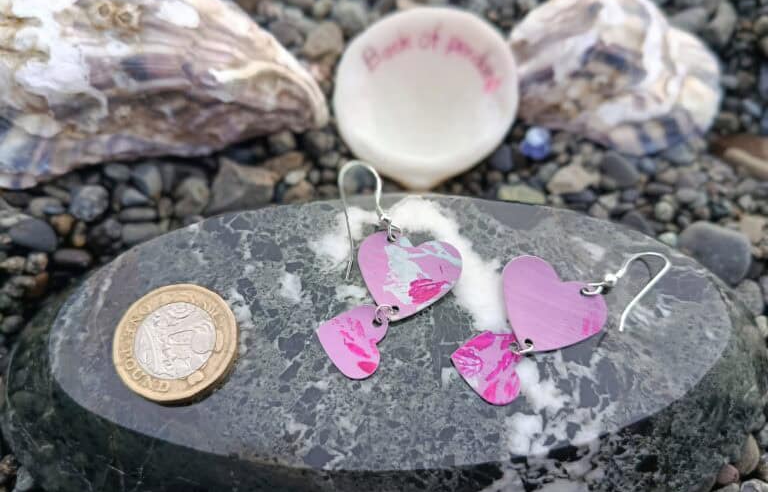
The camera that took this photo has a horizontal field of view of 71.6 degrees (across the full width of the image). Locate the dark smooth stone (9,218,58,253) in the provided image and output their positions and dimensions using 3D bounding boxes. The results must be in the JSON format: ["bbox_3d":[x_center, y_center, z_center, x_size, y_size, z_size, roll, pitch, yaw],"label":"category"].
[{"bbox_3d":[-0.094,-0.003,0.143,0.013,0.007,0.009,-11,60,-11],"label":"dark smooth stone"}]

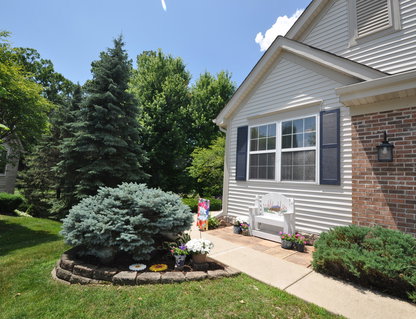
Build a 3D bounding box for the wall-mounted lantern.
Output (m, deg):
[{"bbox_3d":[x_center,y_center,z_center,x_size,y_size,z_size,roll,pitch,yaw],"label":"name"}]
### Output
[{"bbox_3d":[3.014,-0.217,3.393,0.260,0.510,0.220,8,-7,-42],"label":"wall-mounted lantern"}]

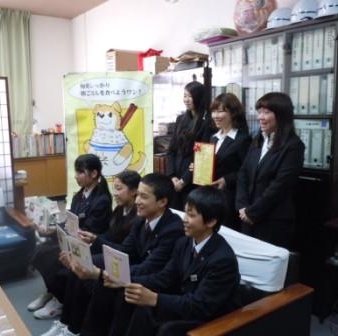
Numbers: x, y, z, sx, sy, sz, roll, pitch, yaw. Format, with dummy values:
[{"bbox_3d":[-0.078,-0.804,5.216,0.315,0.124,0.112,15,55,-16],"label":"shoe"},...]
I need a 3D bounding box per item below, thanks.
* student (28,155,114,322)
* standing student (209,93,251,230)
[{"bbox_3d":[-0.756,0.466,2.814,0.730,1.120,0.480,-8,11,-41],"label":"student"},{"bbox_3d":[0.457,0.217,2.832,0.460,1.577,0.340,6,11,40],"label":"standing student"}]

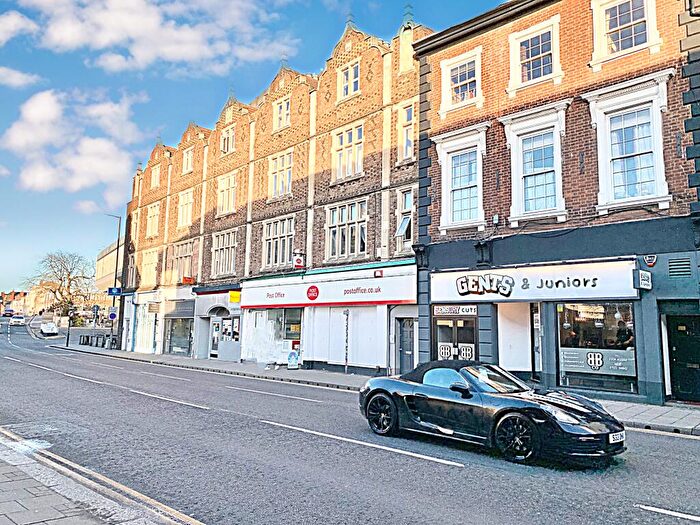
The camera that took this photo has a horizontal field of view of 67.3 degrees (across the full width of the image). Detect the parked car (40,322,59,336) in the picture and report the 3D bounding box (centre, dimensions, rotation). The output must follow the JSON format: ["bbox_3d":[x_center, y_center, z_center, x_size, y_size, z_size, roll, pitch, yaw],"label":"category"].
[{"bbox_3d":[-37.086,8.283,65.000,1.800,1.520,4.200,6,-9,-33],"label":"parked car"}]

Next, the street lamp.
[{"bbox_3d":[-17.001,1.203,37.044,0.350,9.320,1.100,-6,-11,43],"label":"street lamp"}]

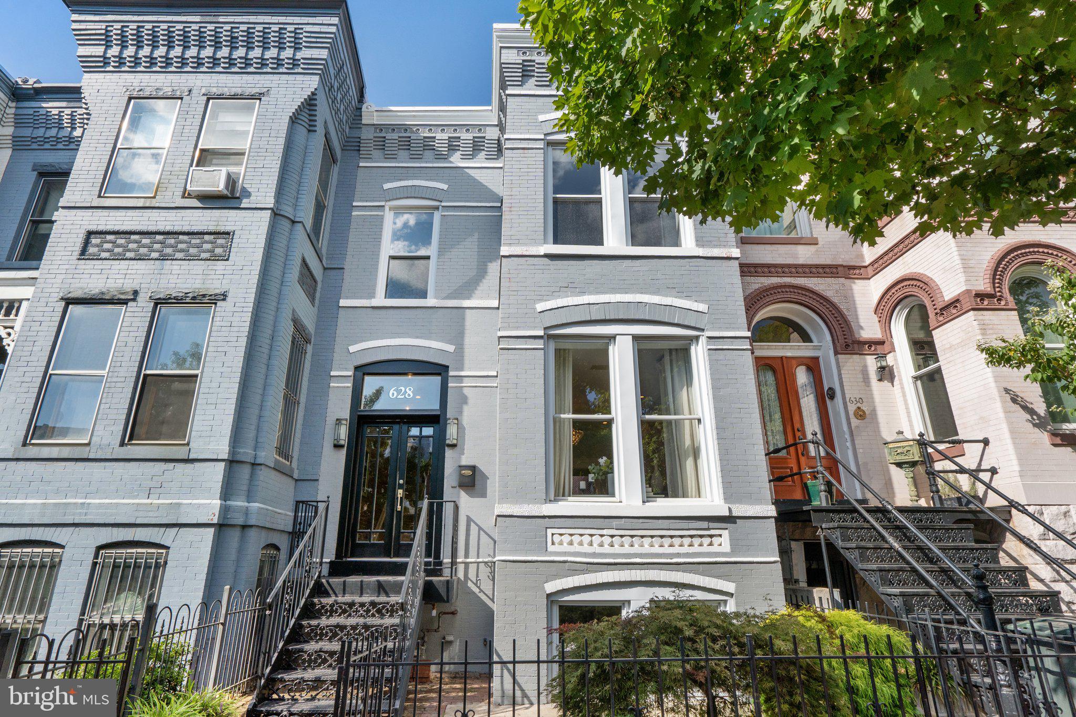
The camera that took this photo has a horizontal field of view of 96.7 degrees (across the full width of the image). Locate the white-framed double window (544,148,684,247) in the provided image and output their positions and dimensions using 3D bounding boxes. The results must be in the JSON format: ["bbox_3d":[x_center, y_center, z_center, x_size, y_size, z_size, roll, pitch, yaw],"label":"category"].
[{"bbox_3d":[1.105,-2.343,6.627,2.040,1.791,0.150,0,-15,-1],"label":"white-framed double window"}]

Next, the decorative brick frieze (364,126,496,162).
[{"bbox_3d":[-1.863,-3.730,8.342,2.418,0.735,0.180,0,-15,-1],"label":"decorative brick frieze"}]

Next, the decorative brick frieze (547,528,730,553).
[{"bbox_3d":[1.132,2.049,5.394,2.041,0.248,0.080,0,-15,-1],"label":"decorative brick frieze"}]

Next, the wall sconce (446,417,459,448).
[{"bbox_3d":[-1.276,1.102,7.121,0.177,0.422,0.110,0,-15,-1],"label":"wall sconce"}]

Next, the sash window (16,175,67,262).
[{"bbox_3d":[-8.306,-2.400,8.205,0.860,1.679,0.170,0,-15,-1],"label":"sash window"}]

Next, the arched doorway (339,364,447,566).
[{"bbox_3d":[-2.109,1.459,7.196,1.476,2.932,0.250,0,-15,-1],"label":"arched doorway"}]

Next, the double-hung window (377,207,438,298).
[{"bbox_3d":[-2.137,-1.786,8.014,0.928,1.723,0.110,0,-15,-1],"label":"double-hung window"}]

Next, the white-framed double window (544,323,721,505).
[{"bbox_3d":[1.129,0.611,5.864,2.087,2.261,0.150,0,-15,-1],"label":"white-framed double window"}]

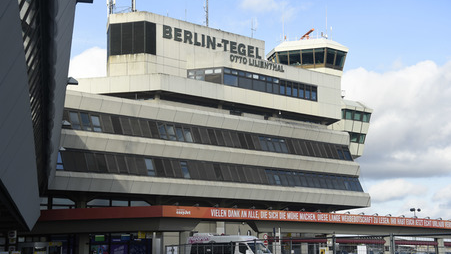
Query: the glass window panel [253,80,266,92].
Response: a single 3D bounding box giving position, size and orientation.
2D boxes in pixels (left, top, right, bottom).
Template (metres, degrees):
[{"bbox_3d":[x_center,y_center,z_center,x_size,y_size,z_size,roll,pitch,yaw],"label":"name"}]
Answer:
[{"bbox_3d":[4.232,-5.077,96.047,2.147,1.250,0.100,8,-12,-42],"label":"glass window panel"}]

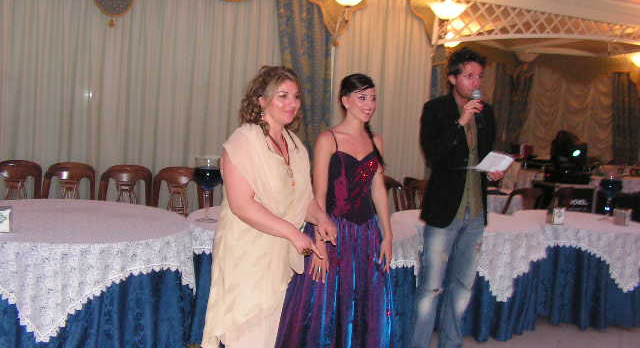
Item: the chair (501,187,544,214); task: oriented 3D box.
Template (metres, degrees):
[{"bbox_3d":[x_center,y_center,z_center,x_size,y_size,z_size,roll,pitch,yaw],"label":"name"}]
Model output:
[{"bbox_3d":[1.958,0.593,6.497,0.470,0.880,0.500,6,5,20],"label":"chair"}]

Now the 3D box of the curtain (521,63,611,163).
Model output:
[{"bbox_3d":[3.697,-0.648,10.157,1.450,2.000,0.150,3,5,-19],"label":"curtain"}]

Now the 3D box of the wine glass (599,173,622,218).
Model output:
[{"bbox_3d":[2.693,0.213,6.171,0.190,0.395,0.190,4,5,0],"label":"wine glass"}]

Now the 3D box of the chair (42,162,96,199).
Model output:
[{"bbox_3d":[-2.092,0.362,5.510,0.470,0.880,0.500,3,5,-19],"label":"chair"}]

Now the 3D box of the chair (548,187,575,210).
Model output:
[{"bbox_3d":[2.591,0.602,6.963,0.470,0.880,0.500,6,5,15],"label":"chair"}]

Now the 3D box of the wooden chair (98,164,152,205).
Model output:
[{"bbox_3d":[-1.656,0.384,5.648,0.470,0.880,0.500,3,5,-19],"label":"wooden chair"}]

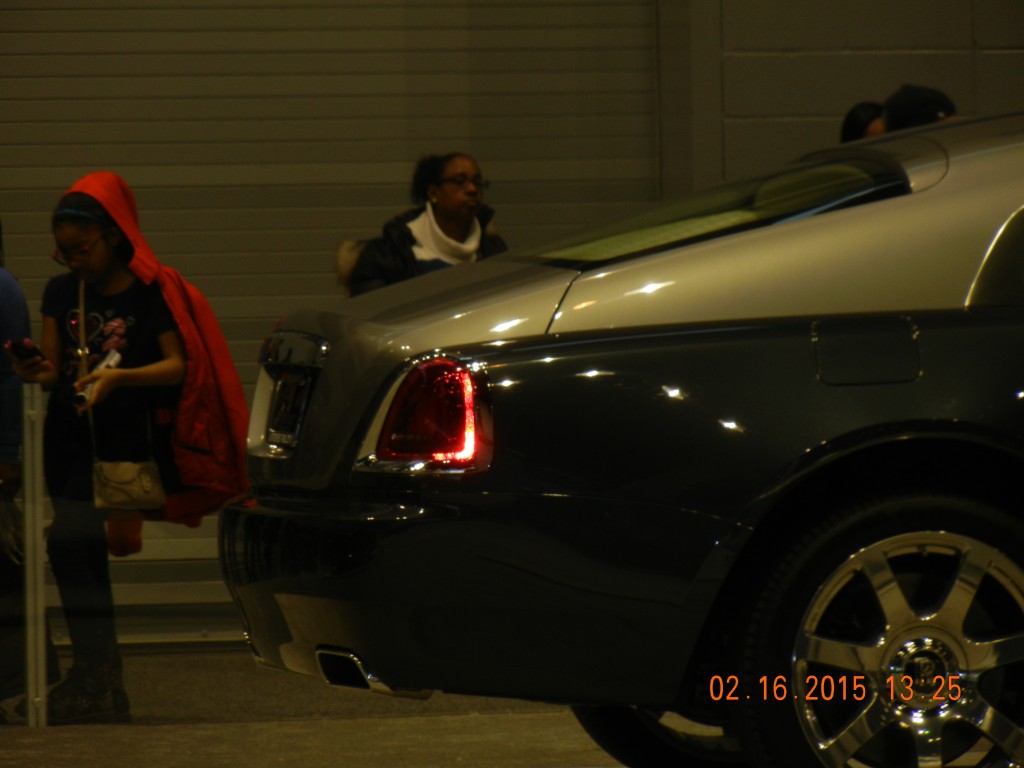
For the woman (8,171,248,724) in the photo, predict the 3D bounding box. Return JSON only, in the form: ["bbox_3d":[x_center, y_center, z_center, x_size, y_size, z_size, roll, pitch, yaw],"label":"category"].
[{"bbox_3d":[-1.002,0.165,20.250,0.470,1.435,0.420,0,1,36],"label":"woman"}]

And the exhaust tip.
[{"bbox_3d":[-0.278,0.583,15.540,0.210,0.098,0.155,-1,1,-16],"label":"exhaust tip"}]

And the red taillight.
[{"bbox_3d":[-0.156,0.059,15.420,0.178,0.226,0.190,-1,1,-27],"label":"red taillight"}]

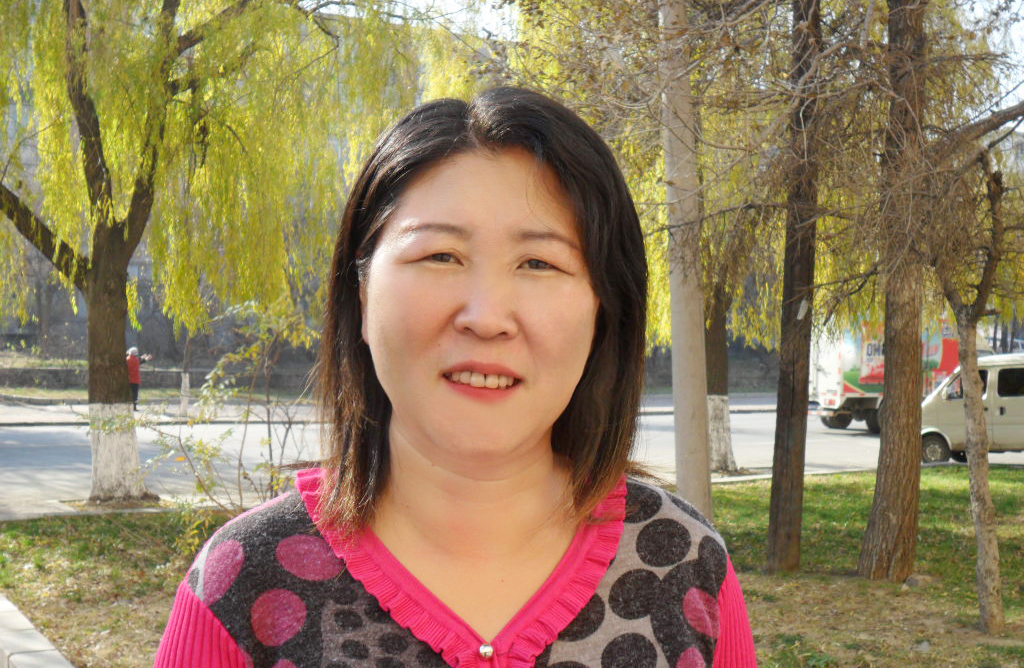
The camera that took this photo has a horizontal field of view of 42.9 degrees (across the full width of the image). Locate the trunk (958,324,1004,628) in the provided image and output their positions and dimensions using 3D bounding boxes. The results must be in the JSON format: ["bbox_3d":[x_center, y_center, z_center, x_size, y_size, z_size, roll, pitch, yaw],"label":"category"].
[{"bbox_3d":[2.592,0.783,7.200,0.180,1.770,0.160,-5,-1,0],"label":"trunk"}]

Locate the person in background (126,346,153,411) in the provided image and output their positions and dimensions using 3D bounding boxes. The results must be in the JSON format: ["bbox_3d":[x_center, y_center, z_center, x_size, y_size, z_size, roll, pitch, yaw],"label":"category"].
[{"bbox_3d":[-9.170,1.106,32.000,0.600,1.580,0.520,0,-2,-28],"label":"person in background"}]

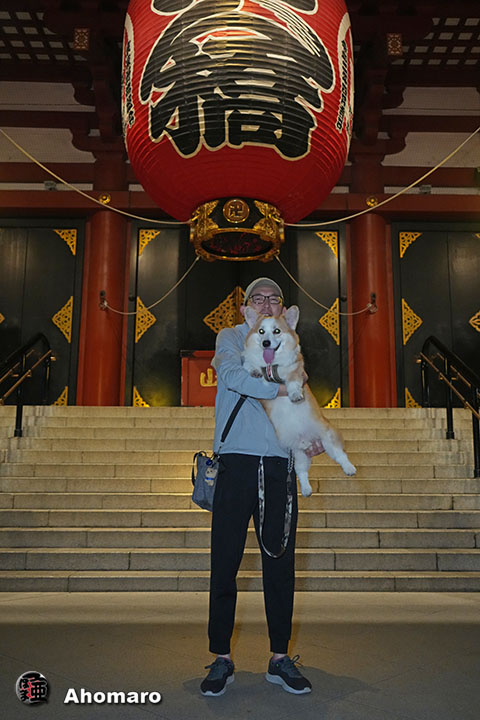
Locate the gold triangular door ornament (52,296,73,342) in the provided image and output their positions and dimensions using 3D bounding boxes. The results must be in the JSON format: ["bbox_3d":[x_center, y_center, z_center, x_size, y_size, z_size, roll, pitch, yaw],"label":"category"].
[{"bbox_3d":[-3.148,-0.715,10.640,0.341,0.847,0.040,0,-9,0],"label":"gold triangular door ornament"}]

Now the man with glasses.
[{"bbox_3d":[0.073,0.475,2.580,0.500,1.744,0.440,0,-9,0],"label":"man with glasses"}]

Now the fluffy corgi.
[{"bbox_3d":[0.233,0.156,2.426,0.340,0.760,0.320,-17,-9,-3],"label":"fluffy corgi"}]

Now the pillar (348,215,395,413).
[{"bbox_3d":[2.312,-0.765,10.551,0.730,3.595,0.680,0,-9,0],"label":"pillar"}]

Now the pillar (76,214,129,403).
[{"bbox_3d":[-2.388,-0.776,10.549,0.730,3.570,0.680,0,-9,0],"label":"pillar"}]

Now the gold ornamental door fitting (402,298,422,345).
[{"bbox_3d":[3.072,-0.685,10.641,0.346,0.835,0.040,0,-9,0],"label":"gold ornamental door fitting"}]

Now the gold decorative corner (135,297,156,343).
[{"bbox_3d":[-1.658,-0.712,10.641,0.346,0.842,0.040,0,-9,0],"label":"gold decorative corner"}]

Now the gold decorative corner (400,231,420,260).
[{"bbox_3d":[3.104,-2.078,10.861,0.393,0.501,0.040,0,-9,0],"label":"gold decorative corner"}]

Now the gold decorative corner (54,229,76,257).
[{"bbox_3d":[-3.159,-2.121,10.863,0.411,0.495,0.040,0,-9,0],"label":"gold decorative corner"}]

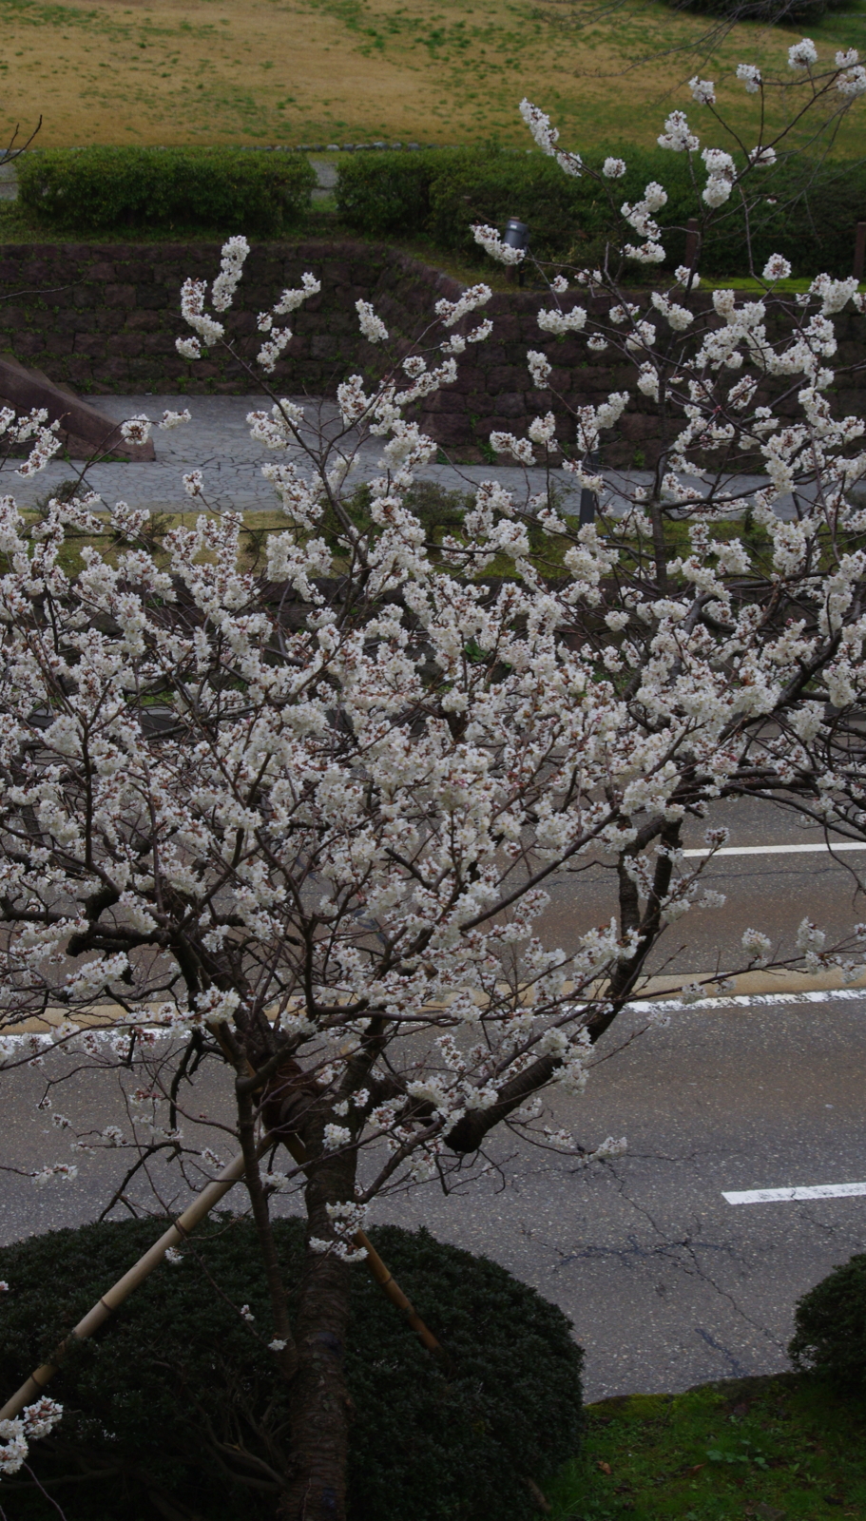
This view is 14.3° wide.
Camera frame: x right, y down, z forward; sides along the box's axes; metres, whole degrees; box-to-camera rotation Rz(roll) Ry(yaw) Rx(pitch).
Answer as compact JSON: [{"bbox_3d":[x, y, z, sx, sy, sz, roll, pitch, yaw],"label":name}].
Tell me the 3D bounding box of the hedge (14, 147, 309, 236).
[{"bbox_3d":[-3.261,-6.980,42.300,3.500,0.860,1.300,1,18,0],"label":"hedge"}]

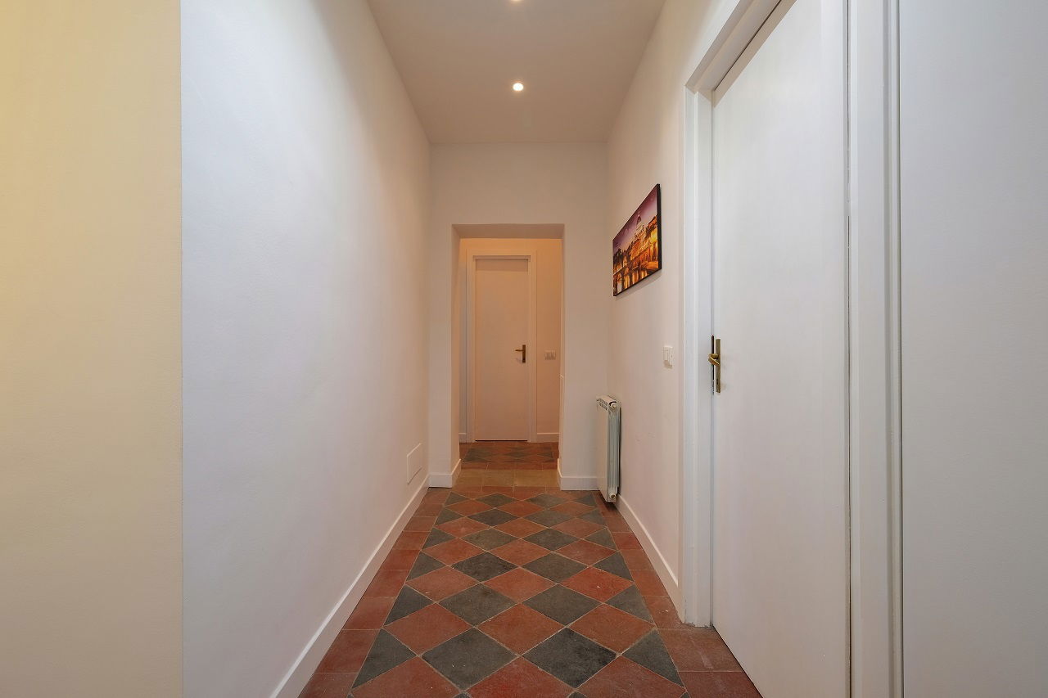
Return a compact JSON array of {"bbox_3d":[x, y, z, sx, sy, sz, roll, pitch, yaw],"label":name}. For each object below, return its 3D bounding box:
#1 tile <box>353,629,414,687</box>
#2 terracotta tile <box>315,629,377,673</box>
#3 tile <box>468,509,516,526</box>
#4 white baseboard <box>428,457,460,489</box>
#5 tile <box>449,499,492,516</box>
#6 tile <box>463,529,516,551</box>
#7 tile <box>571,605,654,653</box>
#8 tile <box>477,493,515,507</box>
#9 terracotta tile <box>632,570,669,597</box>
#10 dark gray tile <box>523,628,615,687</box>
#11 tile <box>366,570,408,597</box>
[{"bbox_3d":[-0.462,1.095,1.655,0.171,0.015,0.325,0,0,0],"label":"tile"},{"bbox_3d":[-0.630,1.099,1.687,0.147,0.015,0.238,0,0,0],"label":"terracotta tile"},{"bbox_3d":[-0.198,1.108,3.046,0.248,0.015,0.248,0,0,45],"label":"tile"},{"bbox_3d":[-0.666,1.060,3.994,0.187,0.110,0.550,0,-1,0],"label":"white baseboard"},{"bbox_3d":[-0.377,1.093,3.173,0.243,0.015,0.243,0,0,45],"label":"tile"},{"bbox_3d":[-0.198,1.106,2.702,0.248,0.015,0.248,0,0,45],"label":"tile"},{"bbox_3d":[0.342,1.096,1.826,0.243,0.015,0.243,0,0,45],"label":"tile"},{"bbox_3d":[-0.199,1.118,3.405,0.248,0.013,0.248,0,-1,45],"label":"tile"},{"bbox_3d":[0.583,1.096,2.168,0.106,0.015,0.240,0,0,0],"label":"terracotta tile"},{"bbox_3d":[0.163,1.103,1.664,0.248,0.013,0.248,0,-1,45],"label":"dark gray tile"},{"bbox_3d":[-0.637,1.100,2.176,0.152,0.015,0.244,0,0,0],"label":"tile"}]

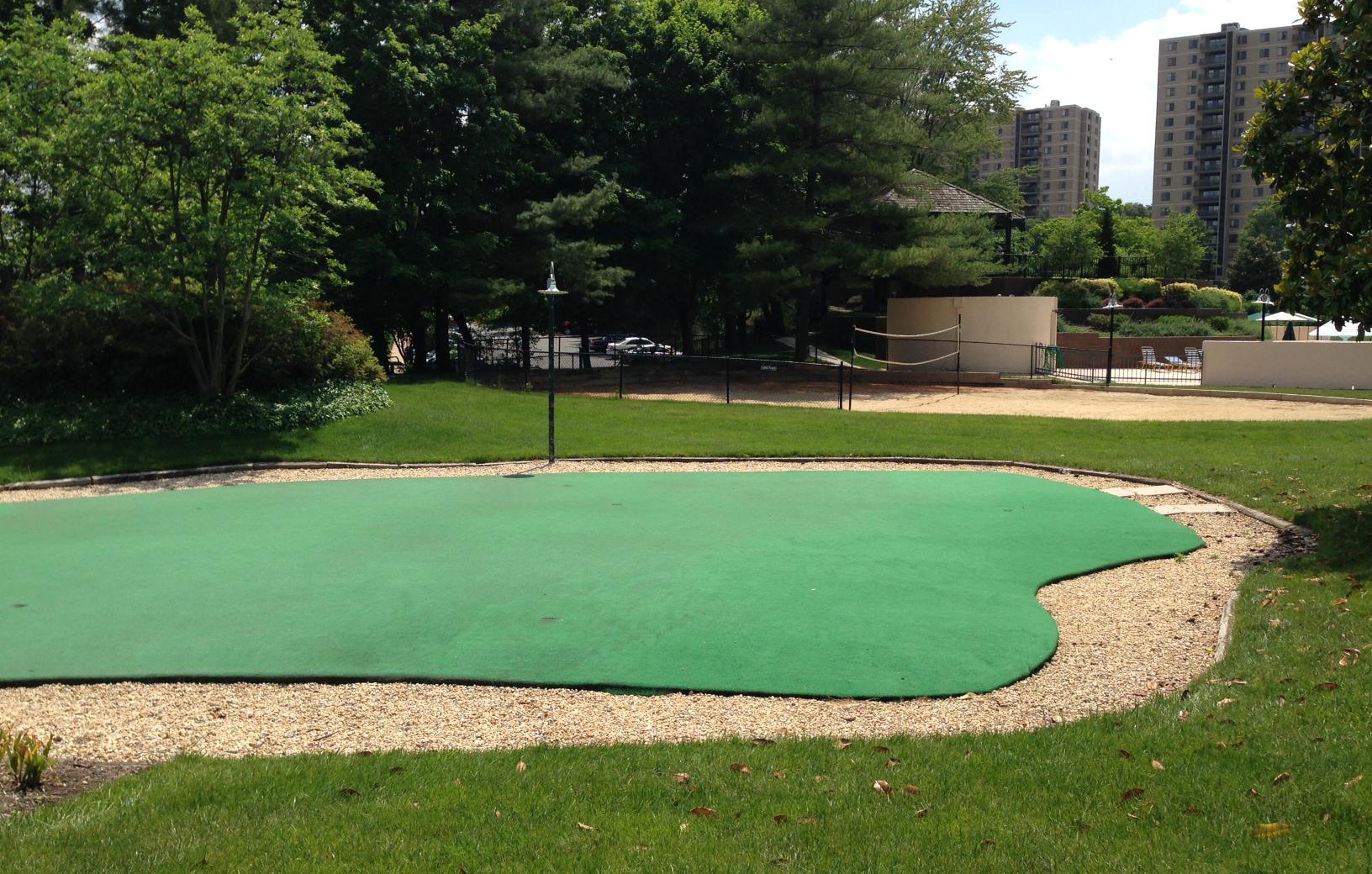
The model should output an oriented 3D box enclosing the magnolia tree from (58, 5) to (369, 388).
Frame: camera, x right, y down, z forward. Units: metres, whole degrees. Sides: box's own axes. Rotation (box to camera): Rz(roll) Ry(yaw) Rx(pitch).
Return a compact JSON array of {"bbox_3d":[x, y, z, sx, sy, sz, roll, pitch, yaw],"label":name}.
[{"bbox_3d":[-9.826,-4.947,27.500,6.400,8.100,6.200,0,5,0],"label":"magnolia tree"}]

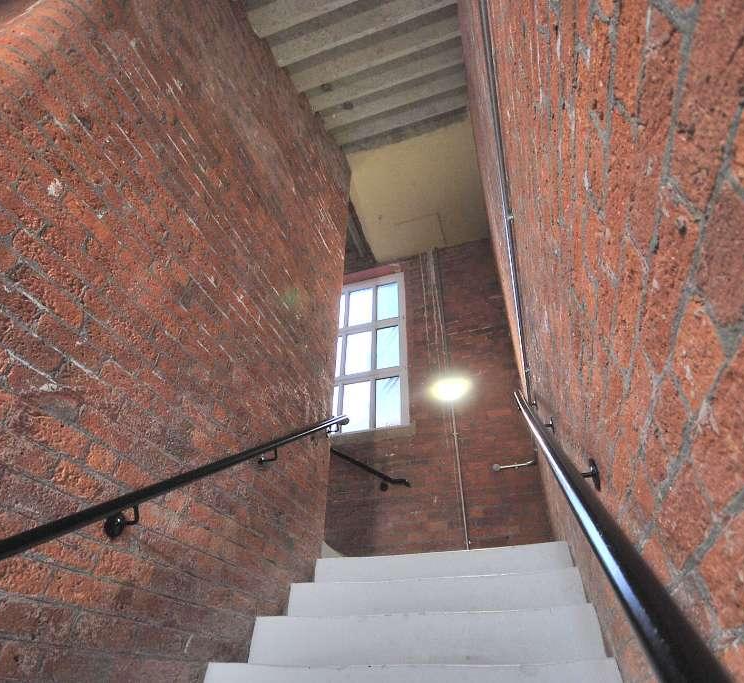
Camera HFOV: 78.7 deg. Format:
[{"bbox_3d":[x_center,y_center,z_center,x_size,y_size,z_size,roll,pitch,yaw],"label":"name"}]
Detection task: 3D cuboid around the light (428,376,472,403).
[{"bbox_3d":[0.788,0.477,4.529,0.360,0.200,0.130,-11,-40,15],"label":"light"}]

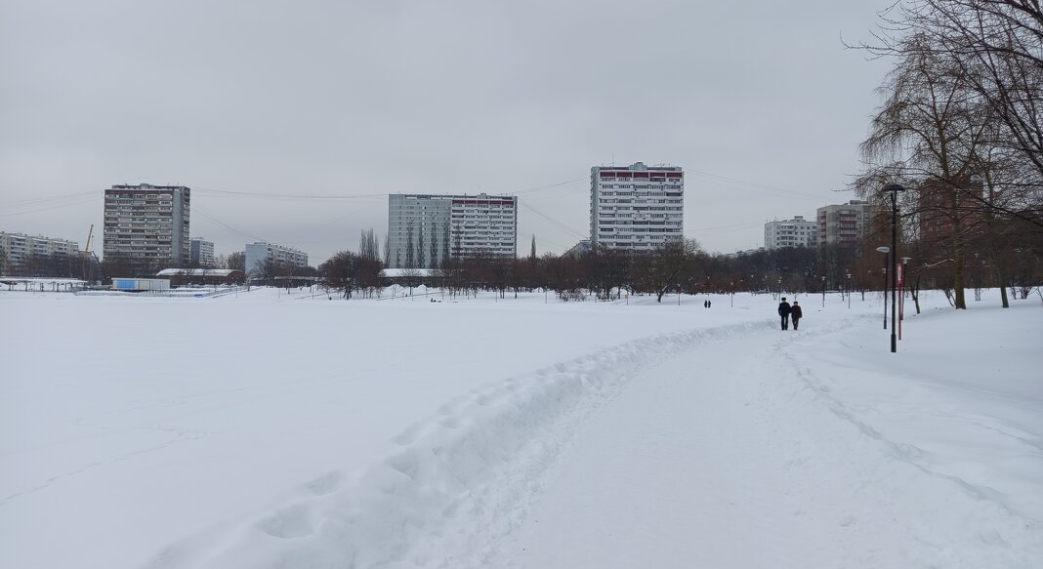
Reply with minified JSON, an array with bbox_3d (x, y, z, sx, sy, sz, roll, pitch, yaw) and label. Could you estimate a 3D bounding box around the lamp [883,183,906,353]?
[{"bbox_3d":[11.147,-0.487,21.600,0.700,4.985,0.700,1,-1,0],"label":"lamp"}]

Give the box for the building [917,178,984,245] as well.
[{"bbox_3d":[155.516,-18.776,262.000,17.000,37.832,14.000,1,-1,-1],"label":"building"}]

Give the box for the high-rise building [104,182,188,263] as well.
[{"bbox_3d":[-184.163,-26.037,356.500,32.300,44.990,17.500,1,-1,-1],"label":"high-rise building"}]

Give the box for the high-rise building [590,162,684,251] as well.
[{"bbox_3d":[46.064,-24.960,290.000,33.000,44.793,17.500,1,-1,-1],"label":"high-rise building"}]

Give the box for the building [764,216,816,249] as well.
[{"bbox_3d":[142.133,-16.862,375.000,26.000,35.218,15.000,1,-1,-1],"label":"building"}]

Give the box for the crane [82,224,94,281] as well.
[{"bbox_3d":[-179.753,-12.678,300.000,5.000,24.369,4.000,0,-1,18],"label":"crane"}]

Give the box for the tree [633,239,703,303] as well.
[{"bbox_3d":[35.699,-3.250,178.000,17.000,15.200,15.000,1,-1,0],"label":"tree"}]

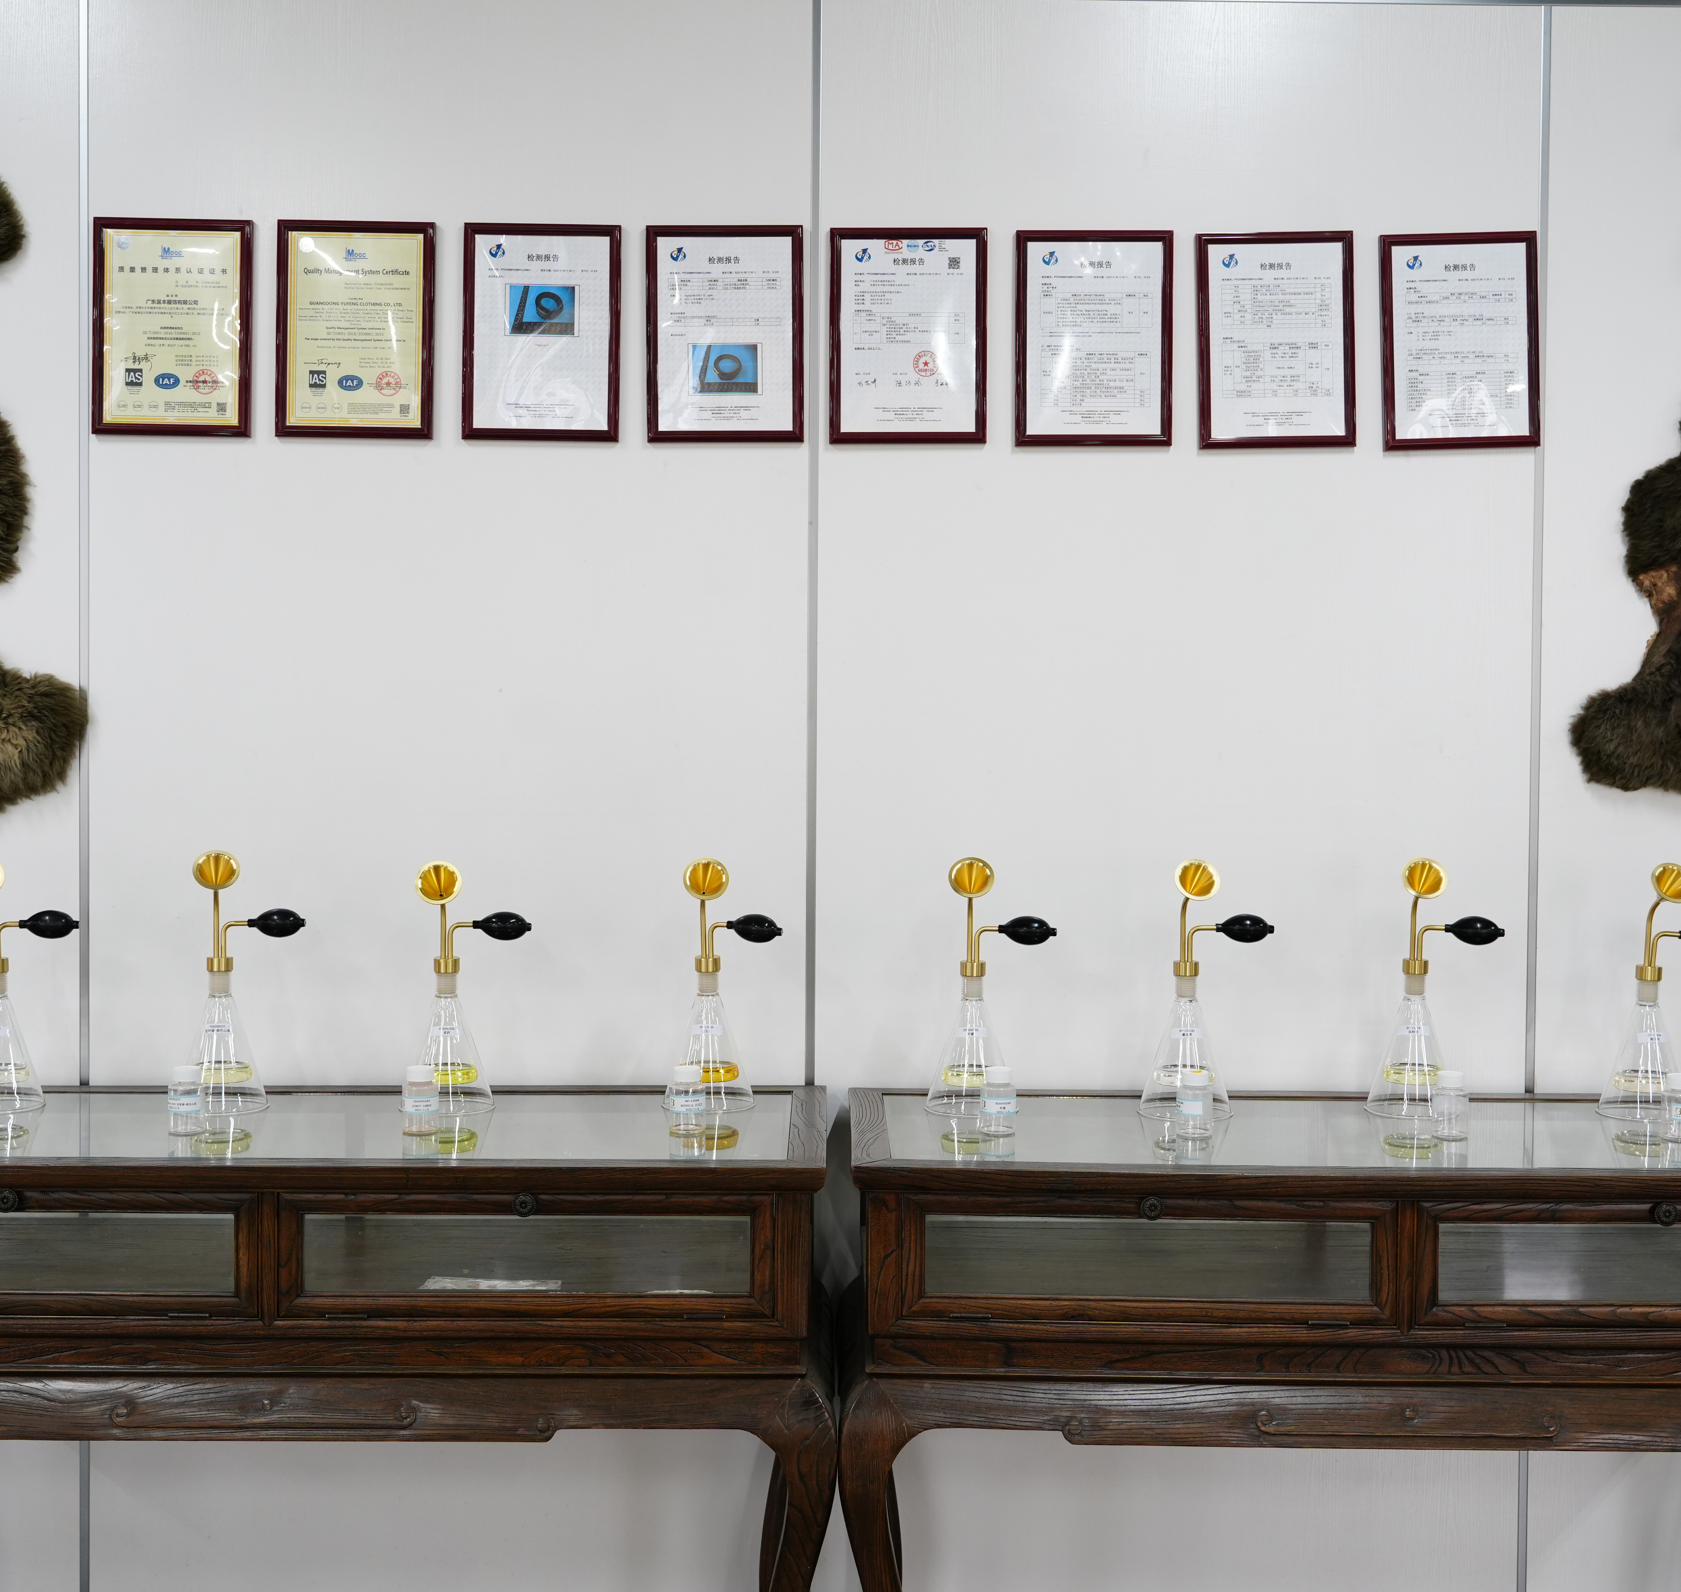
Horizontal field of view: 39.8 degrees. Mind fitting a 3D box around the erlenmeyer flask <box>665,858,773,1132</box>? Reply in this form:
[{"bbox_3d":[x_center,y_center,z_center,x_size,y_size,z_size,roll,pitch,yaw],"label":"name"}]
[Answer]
[{"bbox_3d":[-0.174,0.277,3.448,0.178,0.372,0.150,0,2,-1],"label":"erlenmeyer flask"}]

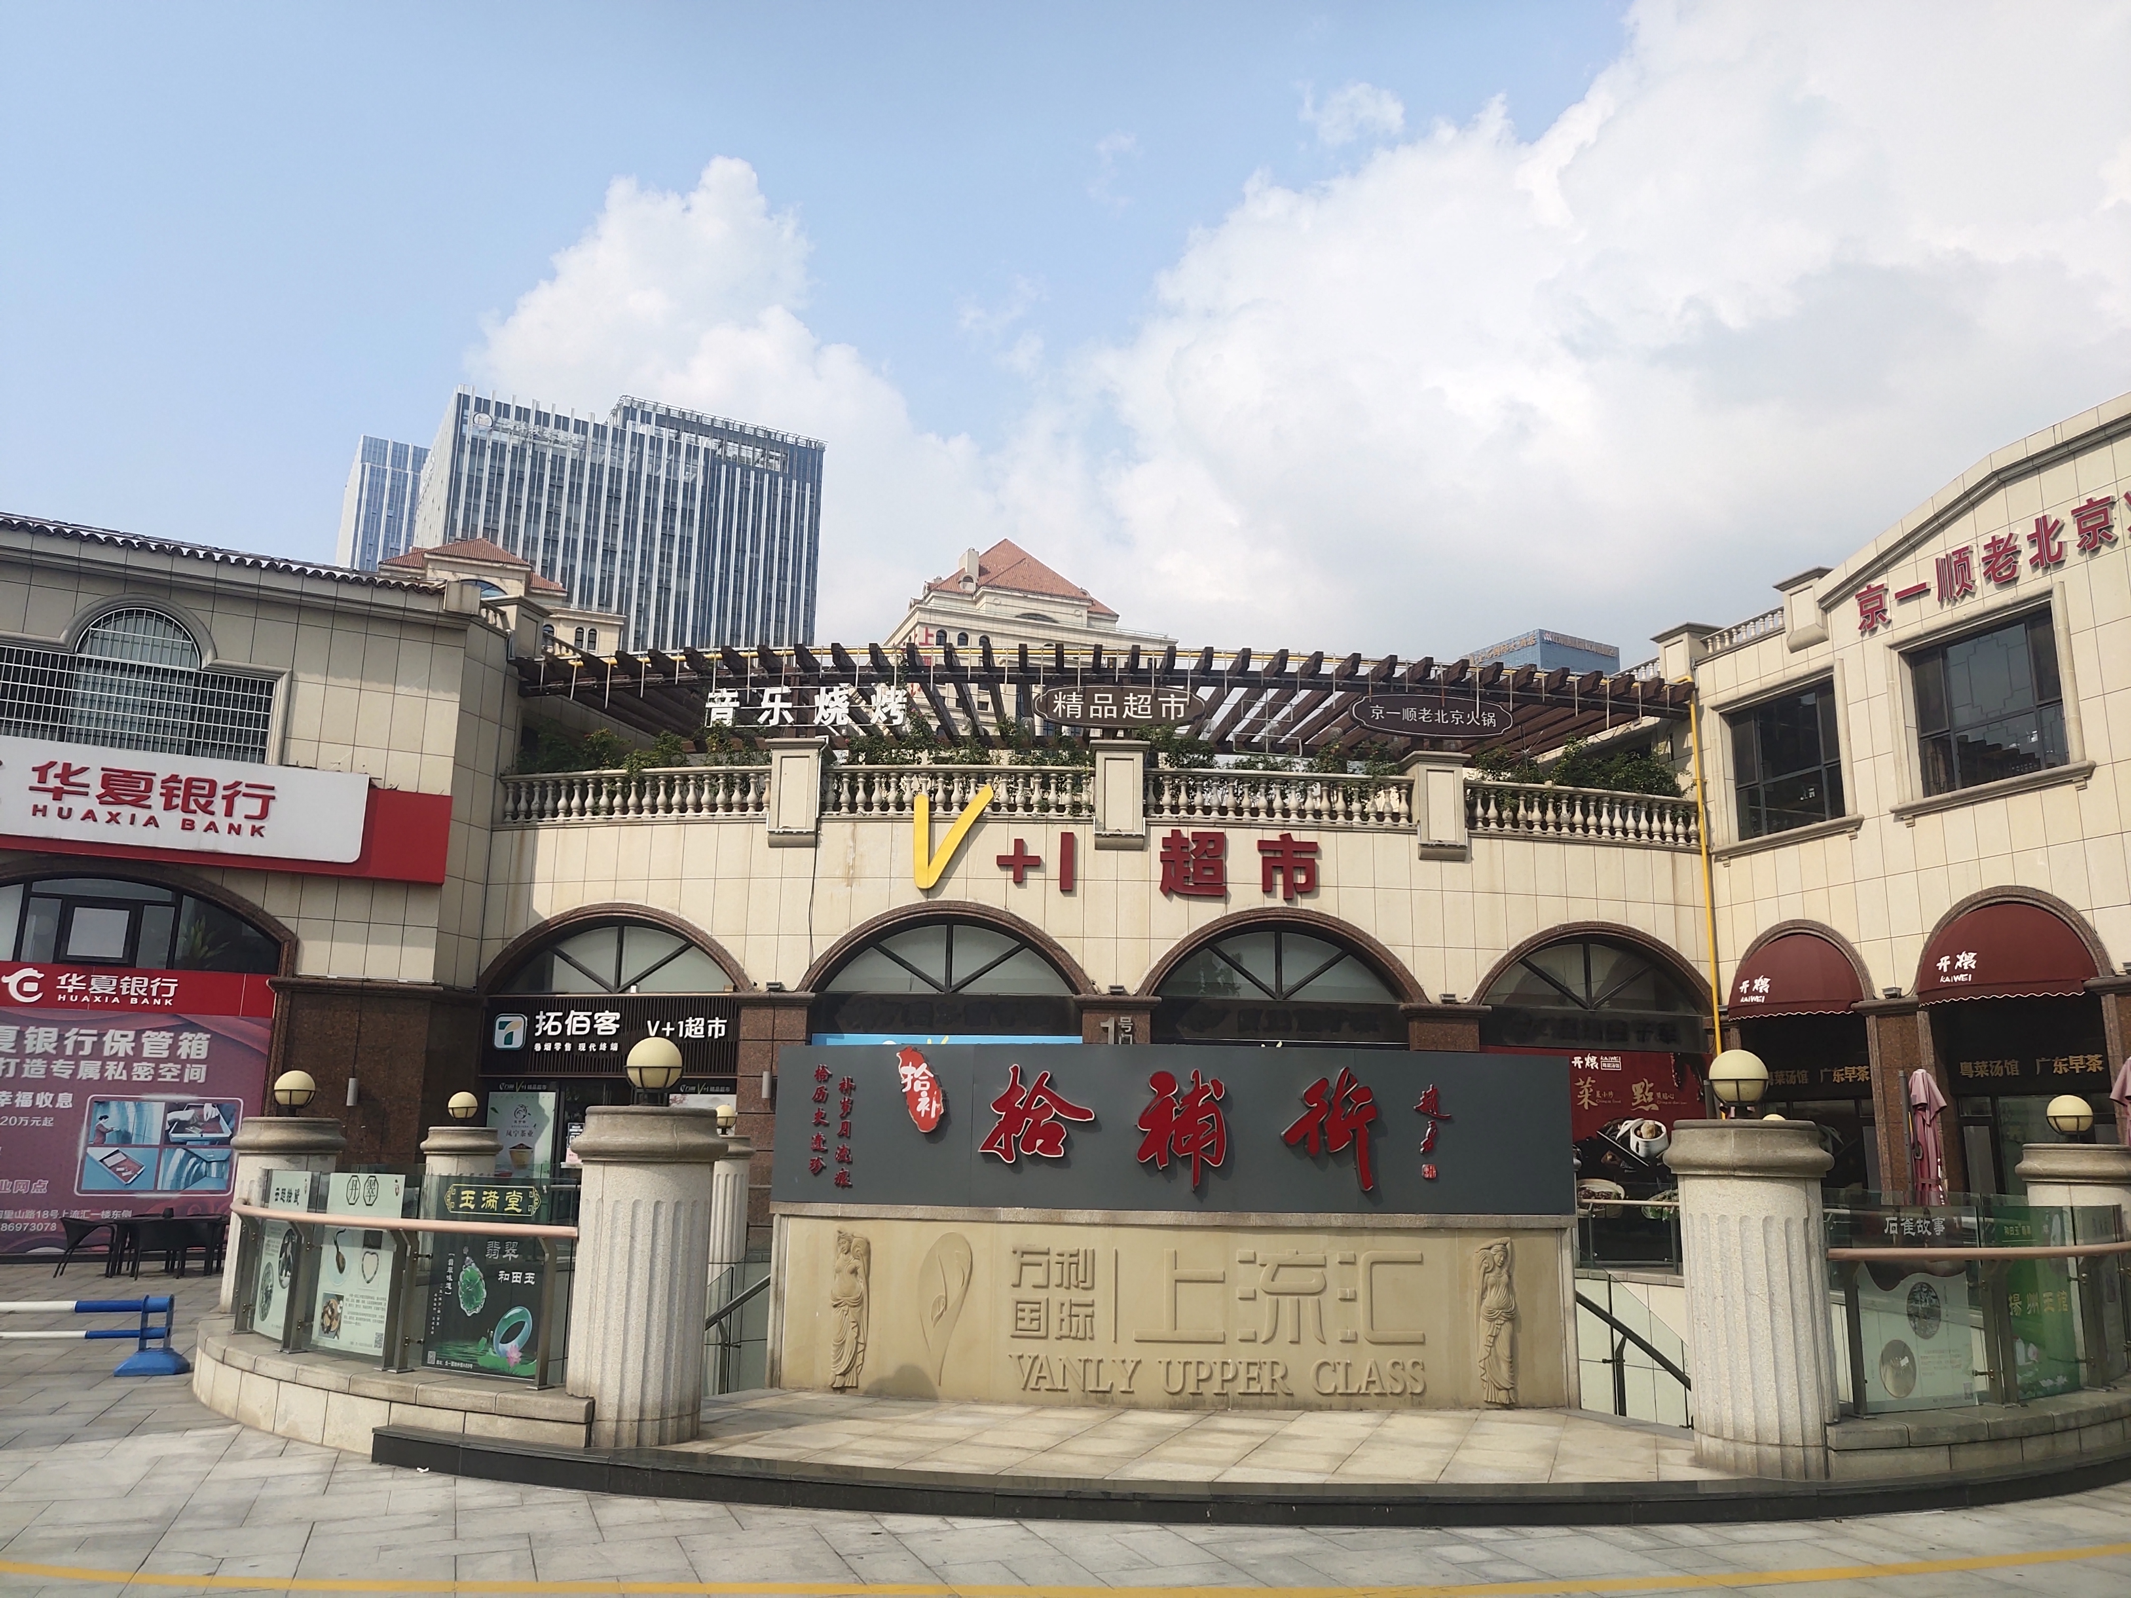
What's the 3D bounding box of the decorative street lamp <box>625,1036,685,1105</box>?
[{"bbox_3d":[-2.229,1.481,10.032,0.311,0.368,0.311,1,-12,0],"label":"decorative street lamp"}]

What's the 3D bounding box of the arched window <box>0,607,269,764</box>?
[{"bbox_3d":[-13.058,-1.597,26.146,3.475,2.218,0.250,8,-14,-29],"label":"arched window"}]

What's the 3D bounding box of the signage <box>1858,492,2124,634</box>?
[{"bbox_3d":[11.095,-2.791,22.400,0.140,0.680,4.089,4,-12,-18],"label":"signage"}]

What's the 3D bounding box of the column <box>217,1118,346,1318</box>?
[{"bbox_3d":[-5.214,2.938,12.245,0.770,1.580,0.770,5,-12,-22],"label":"column"}]

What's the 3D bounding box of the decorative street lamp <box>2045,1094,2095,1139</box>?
[{"bbox_3d":[7.677,2.440,14.100,0.297,0.361,0.297,1,-12,0],"label":"decorative street lamp"}]

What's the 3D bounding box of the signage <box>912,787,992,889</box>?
[{"bbox_3d":[-1.593,0.547,25.800,1.120,1.450,0.200,1,-11,-1],"label":"signage"}]

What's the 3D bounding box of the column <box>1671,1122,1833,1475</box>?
[{"bbox_3d":[3.547,2.532,9.447,0.825,1.710,0.825,1,-12,0],"label":"column"}]

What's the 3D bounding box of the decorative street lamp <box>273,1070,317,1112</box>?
[{"bbox_3d":[-5.176,1.967,12.400,0.285,0.310,0.285,5,-12,-22],"label":"decorative street lamp"}]

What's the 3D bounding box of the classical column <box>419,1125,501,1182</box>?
[{"bbox_3d":[-5.745,3.906,17.345,0.770,1.580,0.770,4,-12,-17],"label":"classical column"}]

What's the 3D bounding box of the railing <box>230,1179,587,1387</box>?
[{"bbox_3d":[-4.008,2.727,10.484,4.128,1.050,0.380,-10,-16,43],"label":"railing"}]

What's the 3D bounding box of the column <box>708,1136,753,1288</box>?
[{"bbox_3d":[-4.495,5.267,24.026,0.825,1.711,0.825,1,-12,0],"label":"column"}]

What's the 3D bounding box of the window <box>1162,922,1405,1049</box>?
[{"bbox_3d":[3.035,2.634,26.200,3.650,1.750,0.300,2,-11,-6],"label":"window"}]

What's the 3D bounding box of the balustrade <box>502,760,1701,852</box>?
[{"bbox_3d":[0.627,0.076,29.152,19.268,0.915,1.457,1,-12,-1],"label":"balustrade"}]

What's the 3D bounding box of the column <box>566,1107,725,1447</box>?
[{"bbox_3d":[-2.249,2.508,9.804,0.825,1.692,0.825,1,-12,0],"label":"column"}]

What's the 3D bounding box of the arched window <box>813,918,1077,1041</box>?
[{"bbox_3d":[-1.688,2.543,26.000,3.750,1.750,0.300,1,-11,1],"label":"arched window"}]

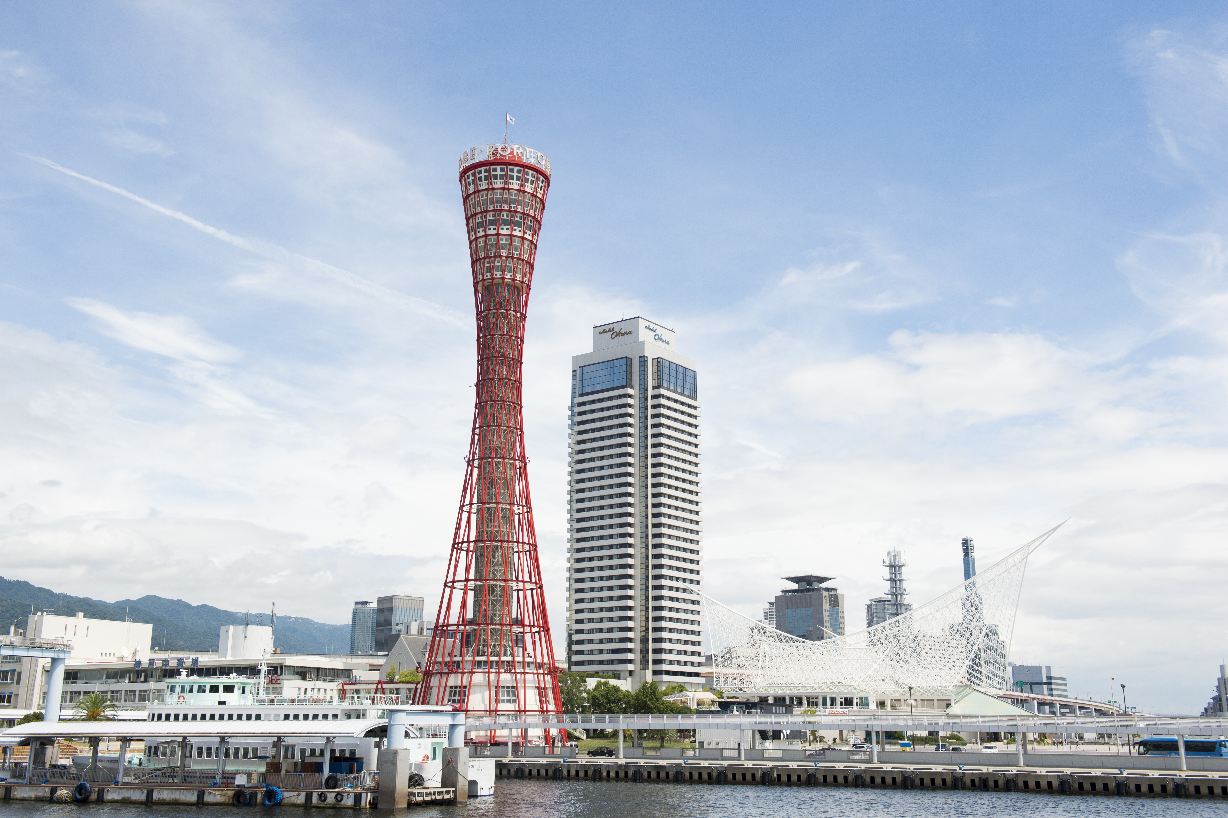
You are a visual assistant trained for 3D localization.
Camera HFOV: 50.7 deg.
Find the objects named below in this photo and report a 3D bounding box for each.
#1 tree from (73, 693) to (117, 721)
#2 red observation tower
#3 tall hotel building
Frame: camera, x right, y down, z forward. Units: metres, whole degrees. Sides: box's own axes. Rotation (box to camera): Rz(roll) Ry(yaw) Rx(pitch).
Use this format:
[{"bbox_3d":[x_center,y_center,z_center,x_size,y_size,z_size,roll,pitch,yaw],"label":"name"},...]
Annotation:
[{"bbox_3d":[-62.670,37.740,155.670,6.000,7.200,6.000,6,-15,-21],"label":"tree"},{"bbox_3d":[-18.810,4.390,210.140,25.000,101.000,25.000,1,-14,-5],"label":"red observation tower"},{"bbox_3d":[6.940,39.170,428.940,33.000,138.000,33.000,-10,-17,36],"label":"tall hotel building"}]

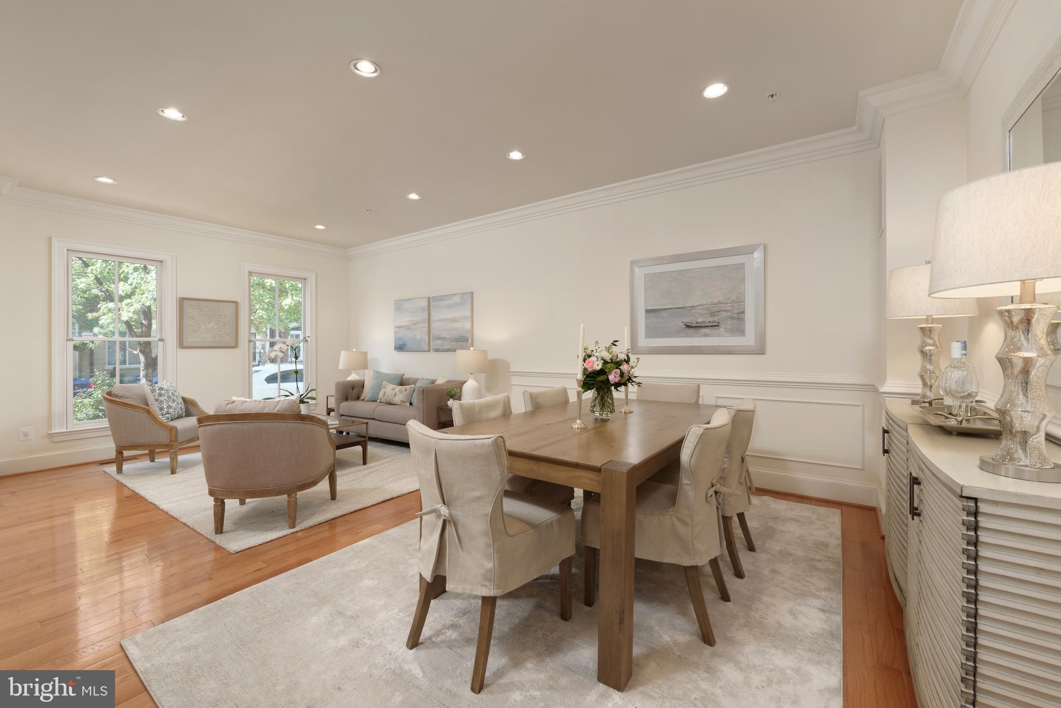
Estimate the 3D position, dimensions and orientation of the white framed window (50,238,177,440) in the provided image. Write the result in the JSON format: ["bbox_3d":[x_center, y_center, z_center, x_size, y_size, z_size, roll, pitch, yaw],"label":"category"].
[{"bbox_3d":[-4.350,-0.139,4.366,0.120,1.970,0.970,0,1,39],"label":"white framed window"}]

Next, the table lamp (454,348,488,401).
[{"bbox_3d":[-0.662,0.266,4.651,0.375,0.660,0.375,-1,1,0],"label":"table lamp"}]

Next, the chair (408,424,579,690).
[{"bbox_3d":[-0.162,0.711,1.725,0.500,0.890,0.580,0,1,35],"label":"chair"}]

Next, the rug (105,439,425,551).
[{"bbox_3d":[-2.232,1.110,4.171,2.970,0.016,2.400,0,1,33],"label":"rug"}]

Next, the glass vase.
[{"bbox_3d":[0.428,0.286,2.452,0.148,0.197,0.148,0,1,0],"label":"glass vase"}]

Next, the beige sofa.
[{"bbox_3d":[-1.658,0.716,5.291,1.700,0.750,0.830,0,2,35],"label":"beige sofa"}]

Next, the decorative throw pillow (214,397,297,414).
[{"bbox_3d":[-1.802,0.506,2.763,0.500,0.420,0.160,-1,14,-7],"label":"decorative throw pillow"}]

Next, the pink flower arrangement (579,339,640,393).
[{"bbox_3d":[0.470,0.071,2.450,0.350,0.310,0.330,0,1,0],"label":"pink flower arrangement"}]

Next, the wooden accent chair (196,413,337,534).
[{"bbox_3d":[-1.811,0.754,2.858,0.740,0.775,0.690,-1,1,-7],"label":"wooden accent chair"}]

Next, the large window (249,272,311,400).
[{"bbox_3d":[-3.527,-0.190,5.817,0.100,1.820,0.780,0,2,35],"label":"large window"}]

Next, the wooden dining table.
[{"bbox_3d":[0.443,0.759,2.475,1.068,0.750,1.892,0,1,36],"label":"wooden dining table"}]

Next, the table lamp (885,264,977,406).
[{"bbox_3d":[2.152,-0.108,2.225,0.365,0.785,0.365,0,1,34],"label":"table lamp"}]

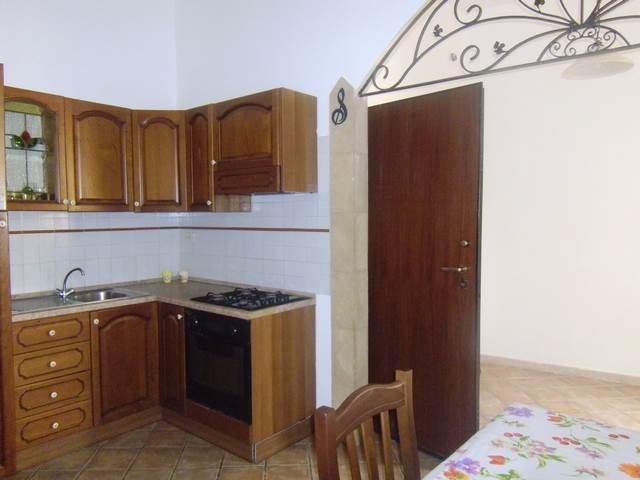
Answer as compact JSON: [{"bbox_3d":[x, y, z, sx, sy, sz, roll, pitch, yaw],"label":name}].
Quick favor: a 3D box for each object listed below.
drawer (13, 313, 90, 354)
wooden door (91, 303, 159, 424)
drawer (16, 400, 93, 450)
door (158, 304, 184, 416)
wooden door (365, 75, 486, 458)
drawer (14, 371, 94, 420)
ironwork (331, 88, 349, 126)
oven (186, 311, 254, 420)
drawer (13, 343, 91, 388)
[{"bbox_3d":[-1.660,0.519,2.858,0.400,0.181,0.406,2,3,40],"label":"drawer"},{"bbox_3d":[-1.252,0.782,3.108,0.030,0.701,0.450,2,3,41],"label":"wooden door"},{"bbox_3d":[-1.658,1.050,2.881,0.400,0.168,0.406,2,3,40],"label":"drawer"},{"bbox_3d":[-0.972,0.778,3.171,0.327,0.701,0.030,2,3,41],"label":"door"},{"bbox_3d":[0.564,0.203,2.865,0.055,2.065,0.855,-3,3,-44],"label":"wooden door"},{"bbox_3d":[-1.659,0.875,2.873,0.400,0.181,0.406,2,3,40],"label":"drawer"},{"bbox_3d":[0.123,-0.795,2.864,0.115,0.211,0.020,2,3,40],"label":"ironwork"},{"bbox_3d":[-0.454,0.721,3.051,0.618,0.584,0.520,2,3,40],"label":"oven"},{"bbox_3d":[-1.659,0.697,2.866,0.400,0.176,0.406,2,3,40],"label":"drawer"}]

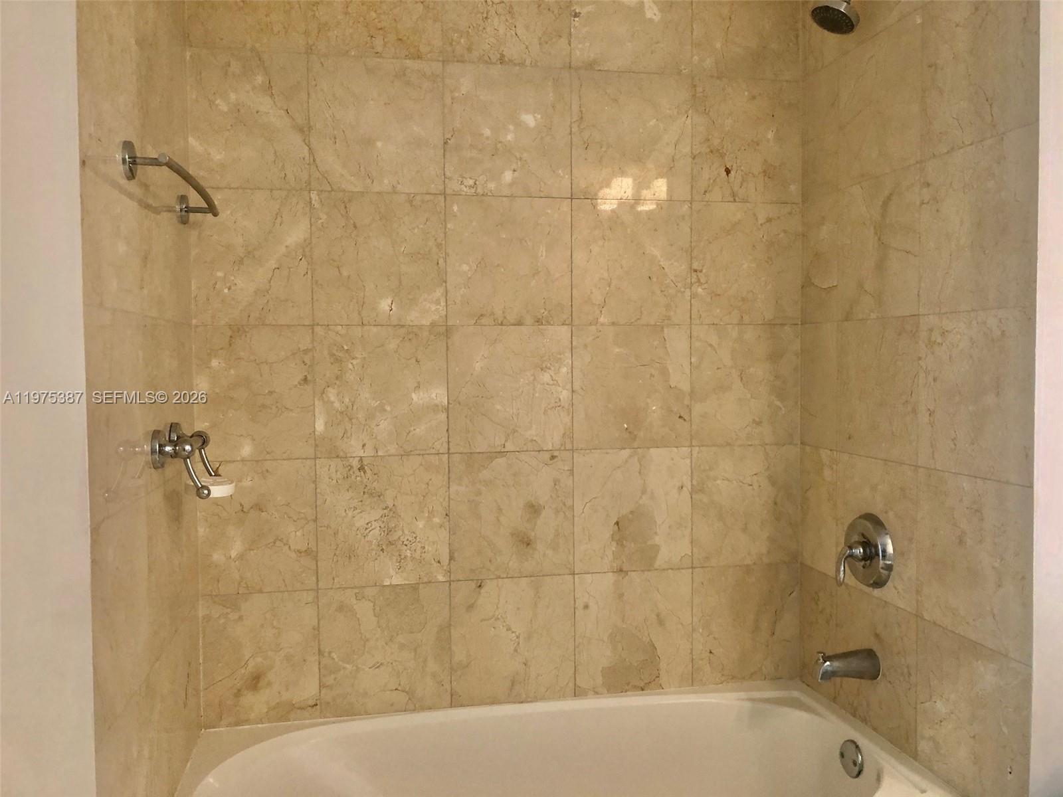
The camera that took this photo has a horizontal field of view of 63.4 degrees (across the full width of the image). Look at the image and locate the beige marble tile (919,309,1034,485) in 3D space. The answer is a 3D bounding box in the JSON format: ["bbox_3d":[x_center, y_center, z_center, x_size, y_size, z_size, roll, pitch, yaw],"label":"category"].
[{"bbox_3d":[0.816,-0.009,1.587,0.010,0.303,0.303,-1,3,-11],"label":"beige marble tile"}]

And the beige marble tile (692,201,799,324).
[{"bbox_3d":[0.542,-0.340,2.179,0.293,0.305,0.014,-1,3,-11],"label":"beige marble tile"}]

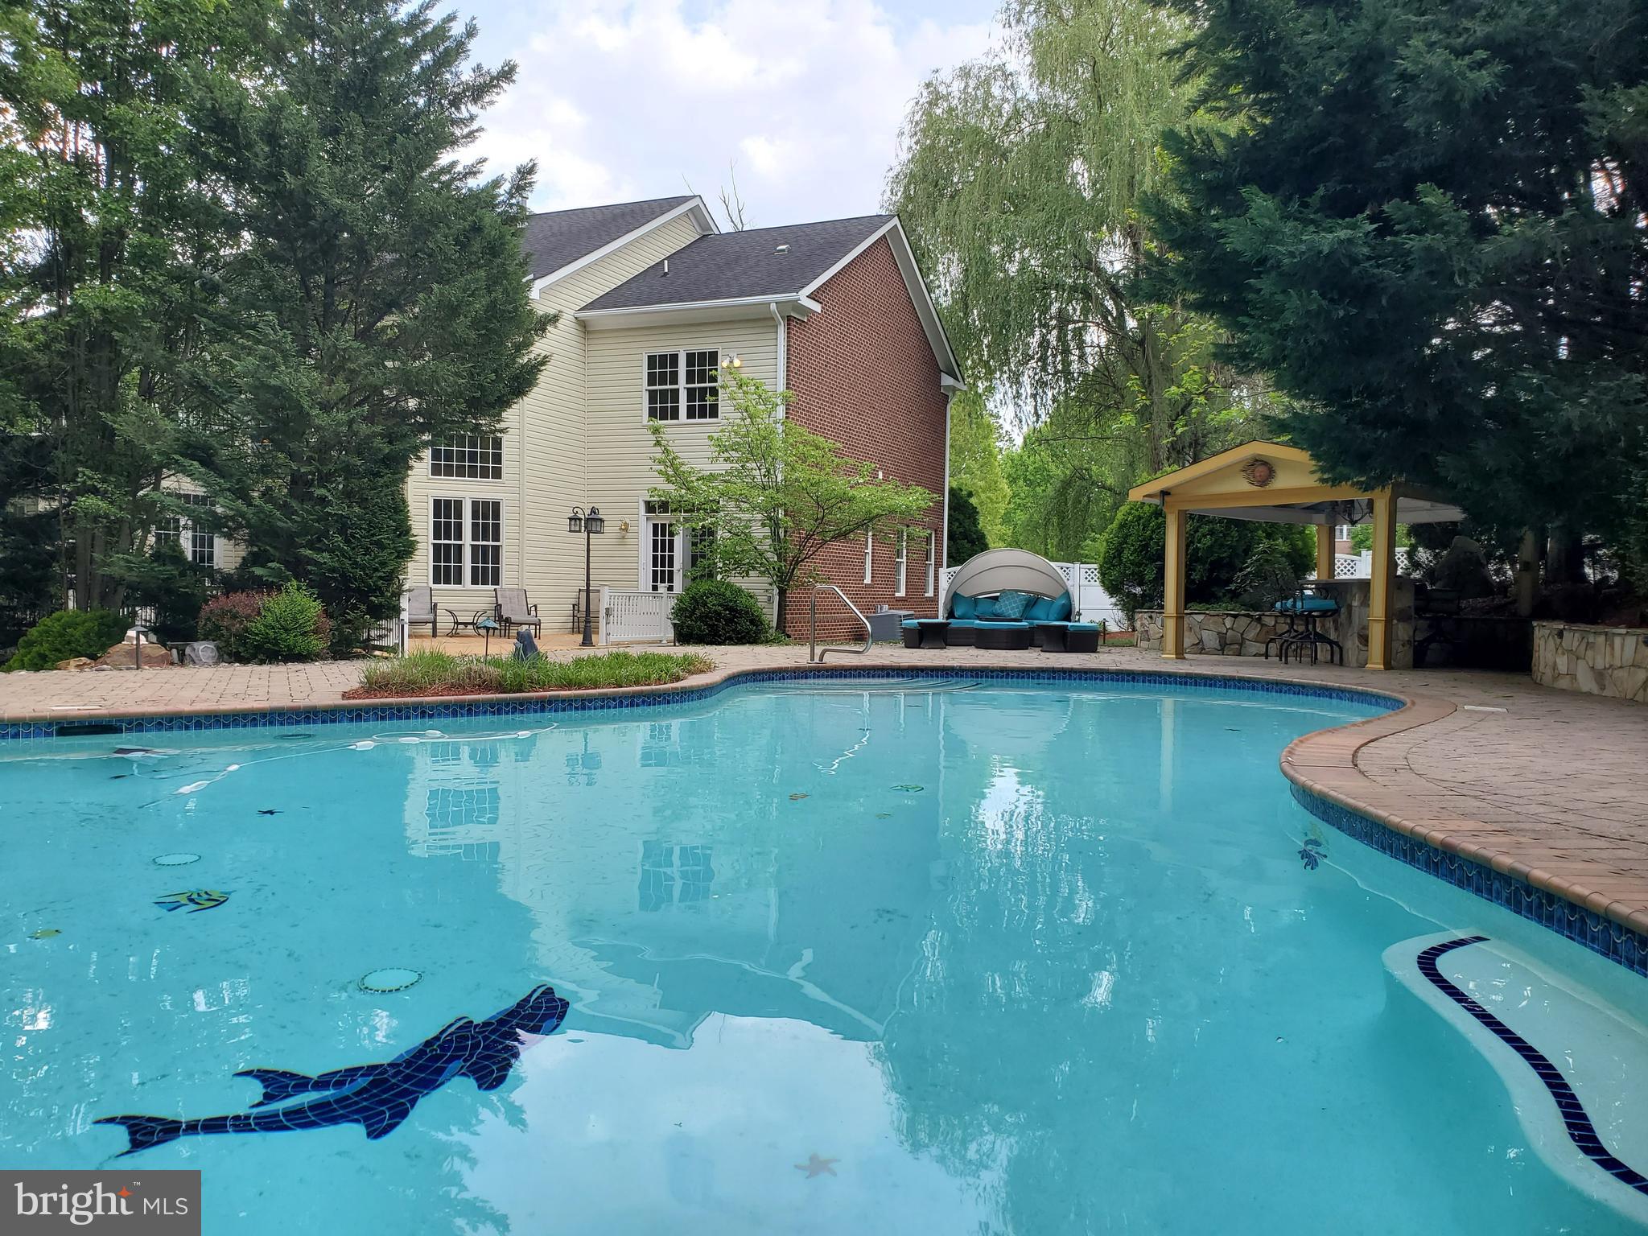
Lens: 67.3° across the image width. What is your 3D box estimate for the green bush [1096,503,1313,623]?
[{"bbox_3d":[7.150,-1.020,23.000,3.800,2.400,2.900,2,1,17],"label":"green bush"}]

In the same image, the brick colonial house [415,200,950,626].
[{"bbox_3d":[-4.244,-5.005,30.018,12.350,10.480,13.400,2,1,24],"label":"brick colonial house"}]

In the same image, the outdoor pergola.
[{"bbox_3d":[7.573,-0.855,17.981,4.800,2.950,4.200,0,2,-39],"label":"outdoor pergola"}]

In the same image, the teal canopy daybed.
[{"bbox_3d":[2.830,-0.310,18.900,2.600,1.530,2.100,1,1,10],"label":"teal canopy daybed"}]

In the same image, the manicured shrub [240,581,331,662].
[{"bbox_3d":[-5.496,0.032,12.610,0.860,0.830,0.840,1,1,-24],"label":"manicured shrub"}]

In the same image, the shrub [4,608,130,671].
[{"bbox_3d":[-6.809,0.175,11.114,1.050,0.550,1.000,1,2,-31],"label":"shrub"}]

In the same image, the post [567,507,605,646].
[{"bbox_3d":[-3.653,-0.635,19.098,0.560,2.145,0.500,1,1,0],"label":"post"}]

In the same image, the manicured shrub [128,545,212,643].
[{"bbox_3d":[-8.664,-0.317,16.406,1.000,1.360,1.000,1,1,-28],"label":"manicured shrub"}]

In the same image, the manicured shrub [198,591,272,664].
[{"bbox_3d":[-5.950,0.064,12.711,0.850,0.740,0.800,1,1,-25],"label":"manicured shrub"}]

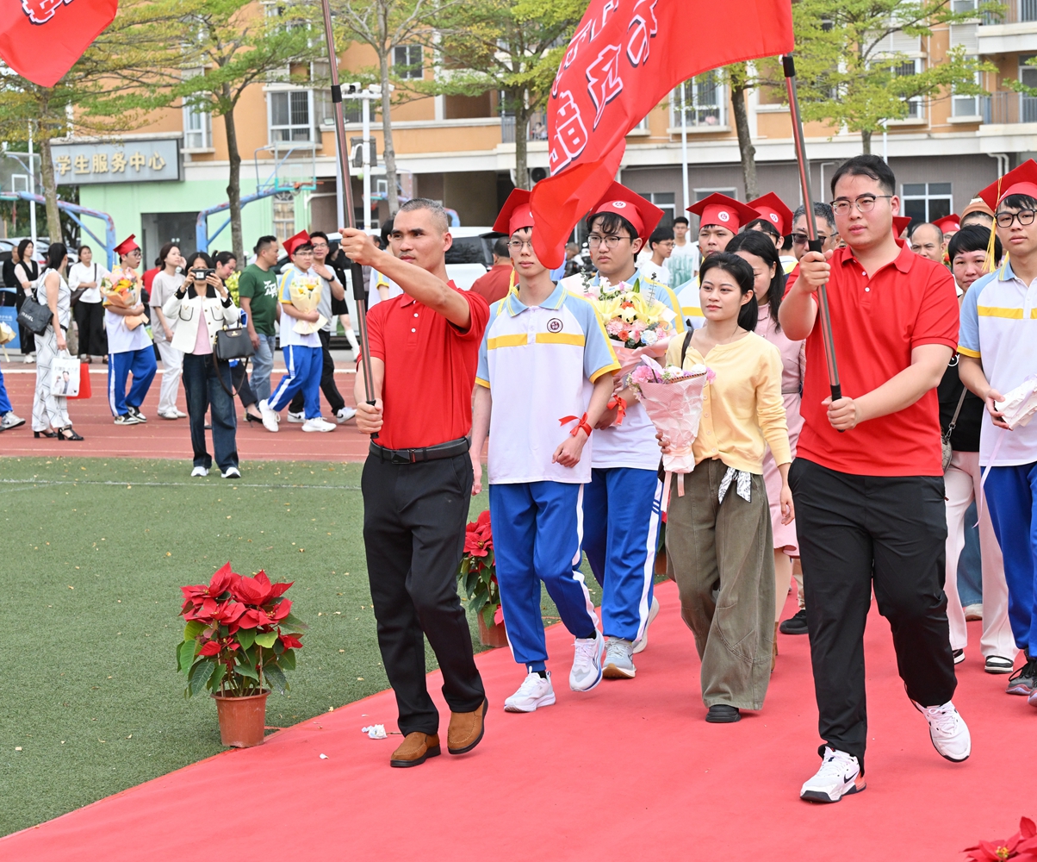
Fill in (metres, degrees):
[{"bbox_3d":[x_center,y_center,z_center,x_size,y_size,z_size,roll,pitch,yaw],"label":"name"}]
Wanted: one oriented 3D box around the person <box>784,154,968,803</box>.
[{"bbox_3d":[1.008,0.103,7.141,0.580,1.765,0.750,0,4,20],"label":"person"}]

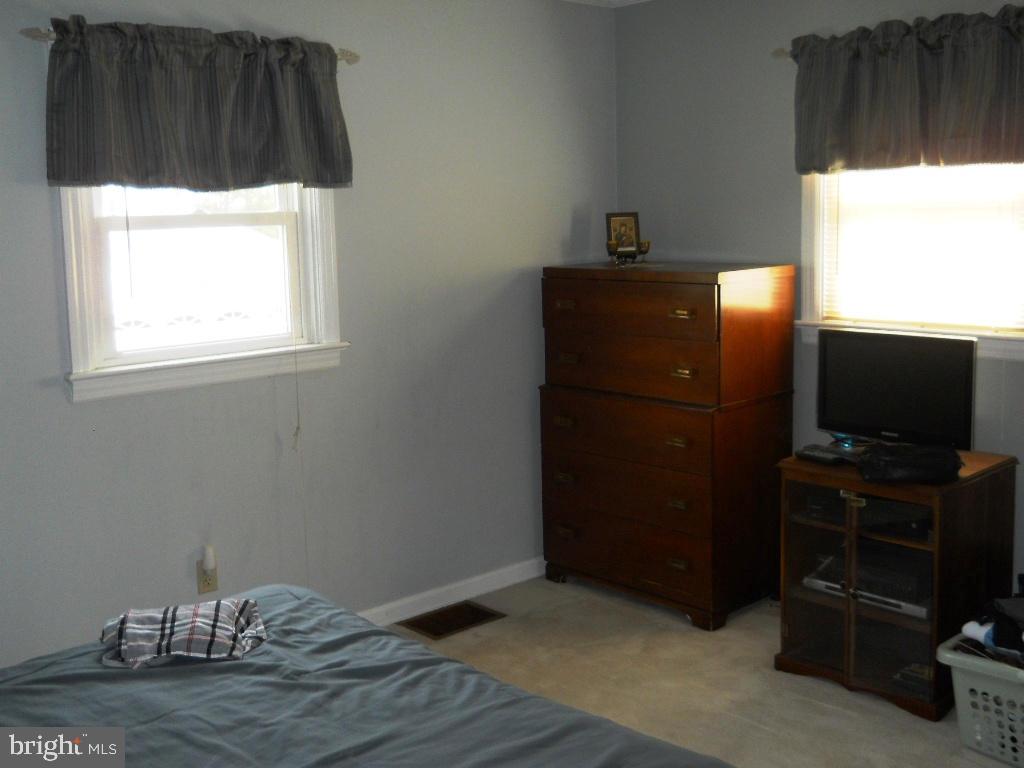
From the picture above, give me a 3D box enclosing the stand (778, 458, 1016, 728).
[{"bbox_3d":[1.280,0.607,3.663,0.563,0.724,0.546,8,13,44],"label":"stand"}]

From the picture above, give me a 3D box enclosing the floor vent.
[{"bbox_3d":[-0.235,0.911,4.253,0.345,0.015,0.243,-9,12,-41],"label":"floor vent"}]

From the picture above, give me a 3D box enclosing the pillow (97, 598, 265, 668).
[{"bbox_3d":[-0.749,0.577,2.556,0.360,0.082,0.190,-1,9,0],"label":"pillow"}]

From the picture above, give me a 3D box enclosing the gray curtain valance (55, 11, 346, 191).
[{"bbox_3d":[-0.950,-0.859,3.452,1.010,0.485,0.100,-9,12,-41],"label":"gray curtain valance"}]

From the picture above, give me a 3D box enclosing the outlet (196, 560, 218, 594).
[{"bbox_3d":[-1.021,0.651,3.681,0.070,0.112,0.010,-9,12,-41],"label":"outlet"}]

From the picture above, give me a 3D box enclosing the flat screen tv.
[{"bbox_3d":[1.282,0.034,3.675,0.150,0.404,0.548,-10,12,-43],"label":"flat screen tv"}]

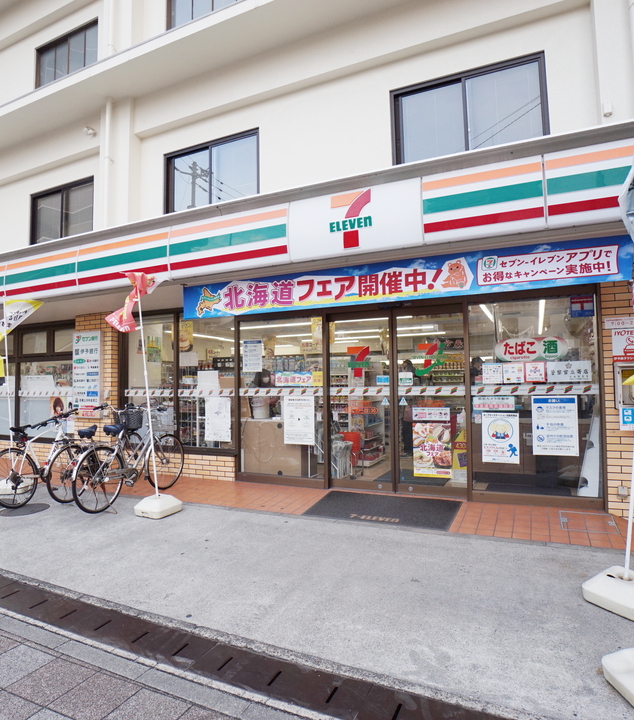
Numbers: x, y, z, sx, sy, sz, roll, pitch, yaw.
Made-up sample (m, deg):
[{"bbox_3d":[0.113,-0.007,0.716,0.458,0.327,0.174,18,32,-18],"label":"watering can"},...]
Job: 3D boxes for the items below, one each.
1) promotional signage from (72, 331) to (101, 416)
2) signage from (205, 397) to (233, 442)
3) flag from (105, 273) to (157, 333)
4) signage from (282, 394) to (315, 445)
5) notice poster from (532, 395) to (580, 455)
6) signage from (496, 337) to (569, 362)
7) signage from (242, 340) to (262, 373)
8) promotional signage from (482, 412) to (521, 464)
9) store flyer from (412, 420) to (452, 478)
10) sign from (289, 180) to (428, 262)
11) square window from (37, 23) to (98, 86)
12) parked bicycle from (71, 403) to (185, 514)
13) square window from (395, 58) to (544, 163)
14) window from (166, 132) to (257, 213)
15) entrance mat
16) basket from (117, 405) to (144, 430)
[{"bbox_3d":[-3.501,0.219,6.897,0.600,1.300,0.080,-2,-2,24],"label":"promotional signage"},{"bbox_3d":[-1.400,0.851,6.386,0.435,0.605,0.010,-2,-2,25],"label":"signage"},{"bbox_3d":[-2.264,-0.714,5.497,0.600,0.730,0.280,0,-2,-24],"label":"flag"},{"bbox_3d":[-0.227,0.754,5.628,0.425,0.595,0.010,-2,-3,24],"label":"signage"},{"bbox_3d":[2.371,0.653,4.489,0.416,0.596,0.010,-2,-3,24],"label":"notice poster"},{"bbox_3d":[2.180,-0.109,4.595,0.683,0.240,0.030,-2,-2,24],"label":"signage"},{"bbox_3d":[-0.852,-0.052,5.932,0.294,0.418,0.010,-2,-3,24],"label":"signage"},{"bbox_3d":[1.908,0.809,4.691,0.364,0.520,0.010,-2,-2,24],"label":"promotional signage"},{"bbox_3d":[1.314,1.030,5.134,0.427,0.610,0.010,-2,-2,25],"label":"store flyer"},{"bbox_3d":[0.329,-1.199,3.981,1.230,0.565,0.140,-2,-2,24],"label":"sign"},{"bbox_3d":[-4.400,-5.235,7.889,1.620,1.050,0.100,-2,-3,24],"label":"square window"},{"bbox_3d":[-2.014,1.045,5.057,0.580,1.080,1.700,-2,-2,24],"label":"parked bicycle"},{"bbox_3d":[1.822,-2.963,5.593,1.810,1.180,0.120,-2,-2,25],"label":"square window"},{"bbox_3d":[-1.634,-2.742,6.841,1.720,1.180,0.100,-2,-2,24],"label":"window"},{"bbox_3d":[0.711,1.629,4.930,1.570,0.012,0.910,-2,-5,25],"label":"entrance mat"},{"bbox_3d":[-2.628,0.855,6.281,0.340,0.260,0.270,-2,-3,18],"label":"basket"}]

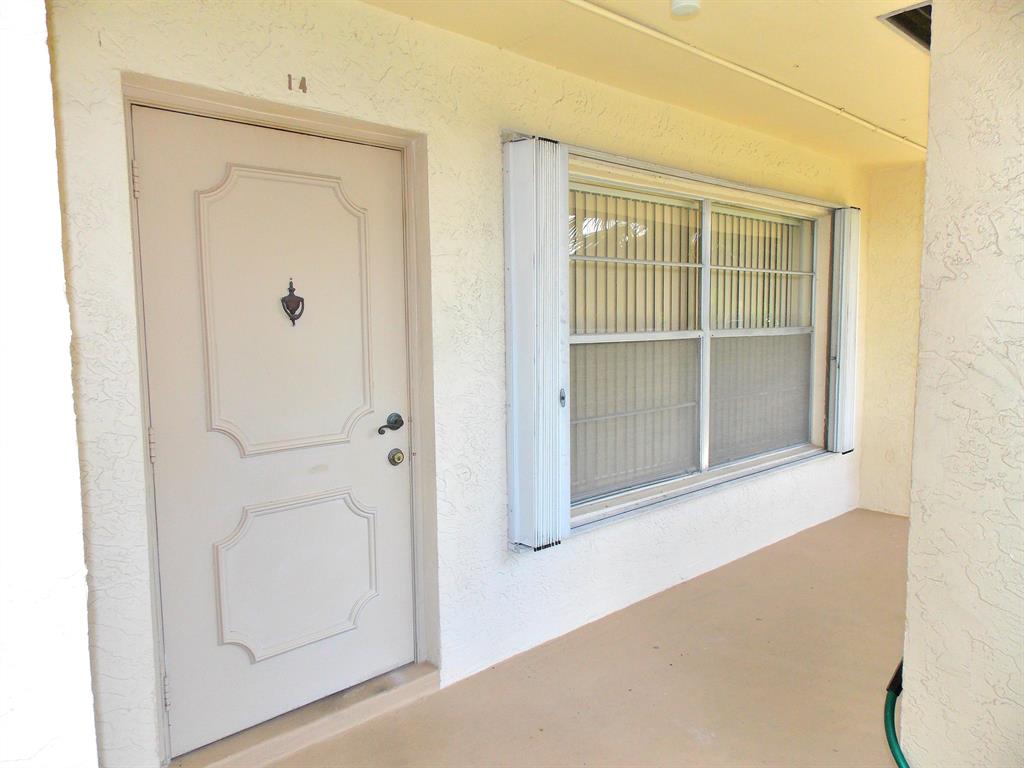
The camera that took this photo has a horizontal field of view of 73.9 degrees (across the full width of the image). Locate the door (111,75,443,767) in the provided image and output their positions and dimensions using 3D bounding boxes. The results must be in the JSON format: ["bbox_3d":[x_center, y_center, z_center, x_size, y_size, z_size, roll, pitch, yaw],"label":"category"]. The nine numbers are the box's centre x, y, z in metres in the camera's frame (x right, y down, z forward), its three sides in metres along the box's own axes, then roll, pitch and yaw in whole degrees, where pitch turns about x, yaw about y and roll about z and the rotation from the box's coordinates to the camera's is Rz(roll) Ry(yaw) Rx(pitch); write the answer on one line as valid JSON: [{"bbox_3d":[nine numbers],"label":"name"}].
[{"bbox_3d":[-0.729,0.137,2.357,0.990,2.080,0.100,-5,7,-41],"label":"door"}]

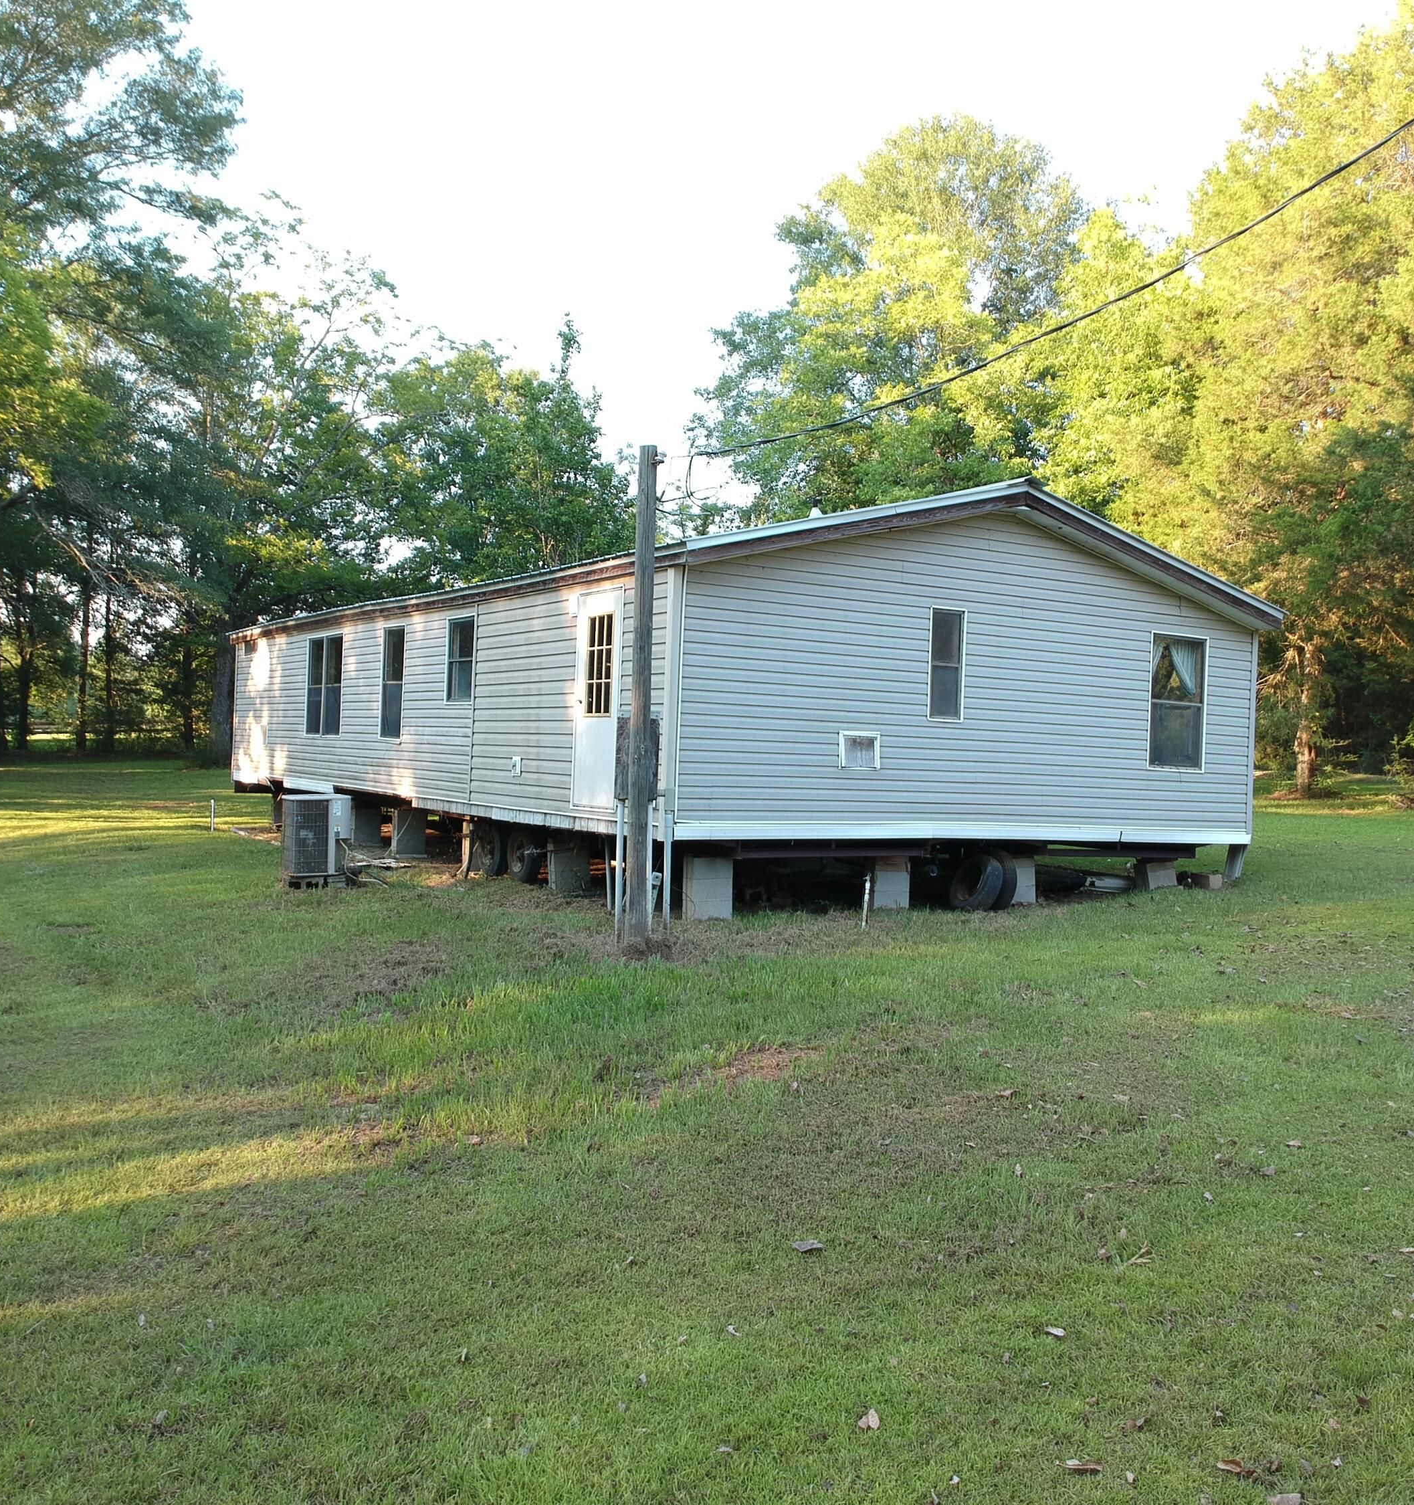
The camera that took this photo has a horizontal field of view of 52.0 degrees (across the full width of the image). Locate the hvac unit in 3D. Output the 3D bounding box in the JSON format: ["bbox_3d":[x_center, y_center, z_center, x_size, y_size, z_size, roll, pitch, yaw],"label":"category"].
[{"bbox_3d":[-3.761,0.826,13.950,0.610,0.838,0.610,2,0,-32],"label":"hvac unit"}]

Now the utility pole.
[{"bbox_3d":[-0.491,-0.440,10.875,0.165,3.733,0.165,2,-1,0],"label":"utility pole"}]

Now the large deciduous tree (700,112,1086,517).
[{"bbox_3d":[4.904,-8.026,40.000,10.800,19.140,10.500,2,0,0],"label":"large deciduous tree"}]

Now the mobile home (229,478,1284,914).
[{"bbox_3d":[-0.985,-0.696,20.305,7.600,4.160,15.300,2,0,-32],"label":"mobile home"}]

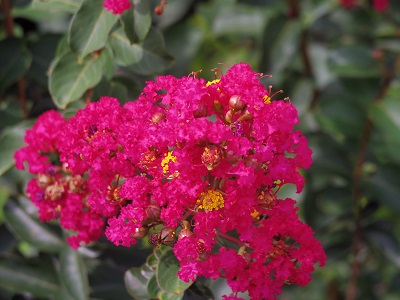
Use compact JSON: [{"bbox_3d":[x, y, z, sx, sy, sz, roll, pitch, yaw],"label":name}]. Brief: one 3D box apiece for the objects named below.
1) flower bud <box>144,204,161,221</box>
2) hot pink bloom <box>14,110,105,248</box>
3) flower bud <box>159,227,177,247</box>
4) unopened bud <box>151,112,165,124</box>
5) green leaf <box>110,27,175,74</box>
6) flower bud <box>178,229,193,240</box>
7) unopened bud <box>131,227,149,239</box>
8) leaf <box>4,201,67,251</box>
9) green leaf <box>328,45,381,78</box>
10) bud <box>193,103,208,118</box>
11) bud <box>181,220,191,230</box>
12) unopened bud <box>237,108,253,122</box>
[{"bbox_3d":[-0.025,0.033,1.250,0.008,0.008,0.008,0,12,0],"label":"flower bud"},{"bbox_3d":[-0.076,0.016,1.270,0.048,0.074,0.050,0,12,0],"label":"hot pink bloom"},{"bbox_3d":[-0.017,0.045,1.240,0.009,0.009,0.009,-30,0,45],"label":"flower bud"},{"bbox_3d":[-0.023,-0.017,1.250,0.007,0.006,0.007,0,12,0],"label":"unopened bud"},{"bbox_3d":[-0.032,-0.056,1.330,0.036,0.027,0.015,0,12,0],"label":"green leaf"},{"bbox_3d":[-0.008,0.045,1.240,0.007,0.008,0.007,0,-24,0],"label":"flower bud"},{"bbox_3d":[-0.032,0.043,1.240,0.008,0.007,0.007,-41,0,-21],"label":"unopened bud"},{"bbox_3d":[-0.103,0.048,1.480,0.048,0.022,0.009,37,-25,-15],"label":"leaf"},{"bbox_3d":[0.110,-0.063,1.680,0.039,0.007,0.026,-15,55,-17],"label":"green leaf"},{"bbox_3d":[0.000,-0.021,1.253,0.007,0.009,0.008,0,12,0],"label":"bud"},{"bbox_3d":[-0.008,0.040,1.240,0.005,0.006,0.005,0,-24,0],"label":"bud"},{"bbox_3d":[0.024,-0.018,1.253,0.009,0.007,0.007,0,12,0],"label":"unopened bud"}]

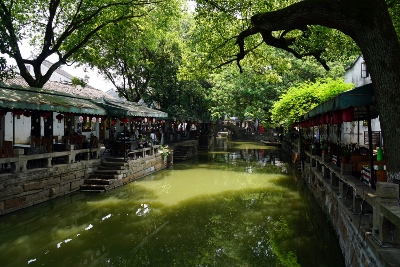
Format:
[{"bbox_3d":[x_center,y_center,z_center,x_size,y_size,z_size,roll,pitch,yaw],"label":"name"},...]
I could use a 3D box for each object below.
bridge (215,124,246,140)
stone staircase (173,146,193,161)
[{"bbox_3d":[4.800,-0.100,50.800,6.000,2.800,2.300,0,1,-6],"label":"bridge"},{"bbox_3d":[-1.470,1.480,23.300,1.400,0.950,1.800,0,1,12],"label":"stone staircase"}]

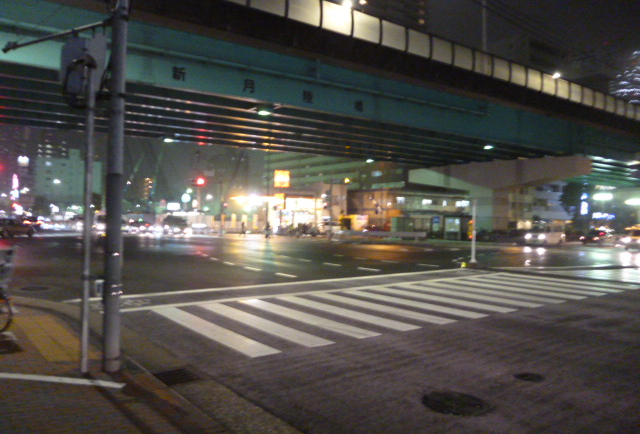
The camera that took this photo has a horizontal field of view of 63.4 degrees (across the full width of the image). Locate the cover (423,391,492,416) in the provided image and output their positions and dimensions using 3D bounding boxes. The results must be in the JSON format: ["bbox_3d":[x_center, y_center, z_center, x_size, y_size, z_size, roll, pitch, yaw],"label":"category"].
[{"bbox_3d":[1.395,1.896,5.237,0.690,0.040,0.690,1,0,0],"label":"cover"}]

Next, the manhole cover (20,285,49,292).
[{"bbox_3d":[-6.714,1.694,12.189,0.620,0.040,0.620,1,0,0],"label":"manhole cover"}]

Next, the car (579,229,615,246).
[{"bbox_3d":[24.950,1.810,46.500,4.200,1.420,1.680,1,0,-43],"label":"car"}]

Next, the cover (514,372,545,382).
[{"bbox_3d":[2.495,1.899,6.115,0.350,0.040,0.350,1,0,0],"label":"cover"}]

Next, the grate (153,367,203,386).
[{"bbox_3d":[-1.648,1.839,5.955,0.430,0.050,0.440,1,0,-36],"label":"grate"}]

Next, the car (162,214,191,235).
[{"bbox_3d":[-12.200,0.730,44.000,1.700,1.680,4.300,1,0,-27],"label":"car"}]

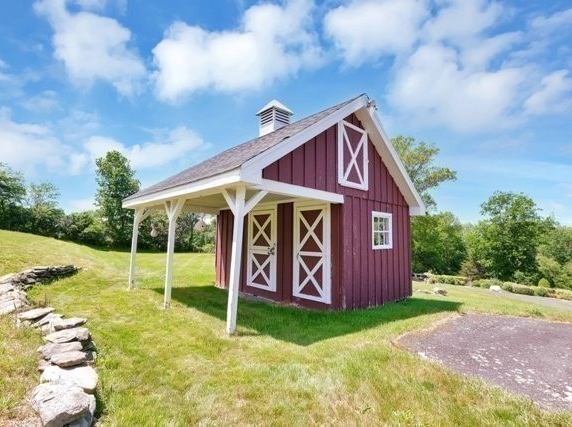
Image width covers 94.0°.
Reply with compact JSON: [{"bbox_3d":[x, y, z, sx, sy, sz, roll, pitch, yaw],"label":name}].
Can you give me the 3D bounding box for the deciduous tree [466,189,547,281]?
[{"bbox_3d":[15.709,1.639,19.000,5.200,6.700,5.200,-3,-5,39],"label":"deciduous tree"}]

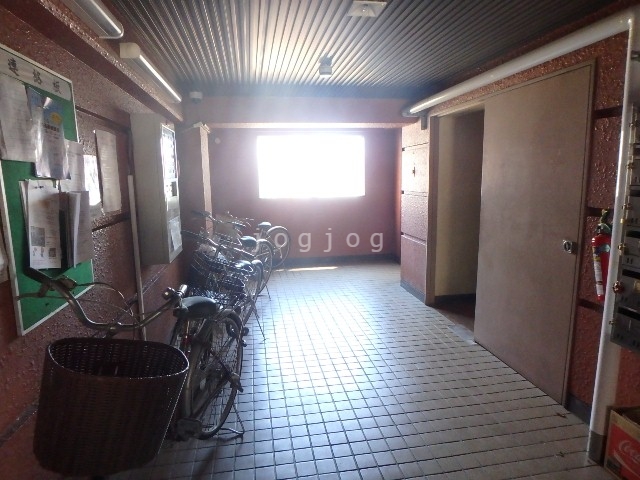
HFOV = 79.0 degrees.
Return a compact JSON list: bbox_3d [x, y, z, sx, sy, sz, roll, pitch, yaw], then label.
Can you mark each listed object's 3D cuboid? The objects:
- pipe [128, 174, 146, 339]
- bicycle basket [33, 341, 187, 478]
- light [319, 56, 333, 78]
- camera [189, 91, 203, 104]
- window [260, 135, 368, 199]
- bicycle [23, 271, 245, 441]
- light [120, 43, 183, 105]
[{"bbox_3d":[-1.184,0.300,2.554,0.040,1.430,0.040,-2,9,-10],"label":"pipe"},{"bbox_3d":[-0.589,0.461,1.127,0.365,0.275,0.300,6,6,1],"label":"bicycle basket"},{"bbox_3d":[0.041,-1.294,2.914,0.105,0.120,0.105,-2,9,-10],"label":"light"},{"bbox_3d":[-1.228,-1.406,3.845,0.125,0.110,0.125,-2,9,-10],"label":"camera"},{"bbox_3d":[-0.115,-1.114,5.927,1.650,0.920,0.100,-2,9,-10],"label":"window"},{"bbox_3d":[-0.618,0.620,1.595,0.580,1.080,1.750,0,9,8],"label":"bicycle"},{"bbox_3d":[-1.099,-1.089,2.643,0.100,0.085,1.240,-2,9,-10],"label":"light"}]

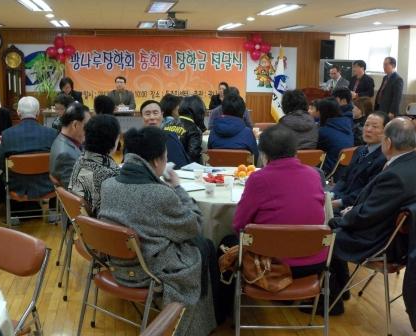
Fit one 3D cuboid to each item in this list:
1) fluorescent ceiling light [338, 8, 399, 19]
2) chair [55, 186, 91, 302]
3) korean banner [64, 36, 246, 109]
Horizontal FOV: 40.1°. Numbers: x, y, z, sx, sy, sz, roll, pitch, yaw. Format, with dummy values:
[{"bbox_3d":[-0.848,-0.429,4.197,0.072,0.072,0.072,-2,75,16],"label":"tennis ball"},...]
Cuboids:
[{"bbox_3d":[2.111,-2.050,7.577,0.310,0.070,1.340,-2,11,-9],"label":"fluorescent ceiling light"},{"bbox_3d":[-0.670,0.529,3.722,0.500,0.775,0.490,-7,12,-33],"label":"chair"},{"bbox_3d":[-0.989,-1.864,11.403,3.570,1.460,0.030,-2,11,-9],"label":"korean banner"}]

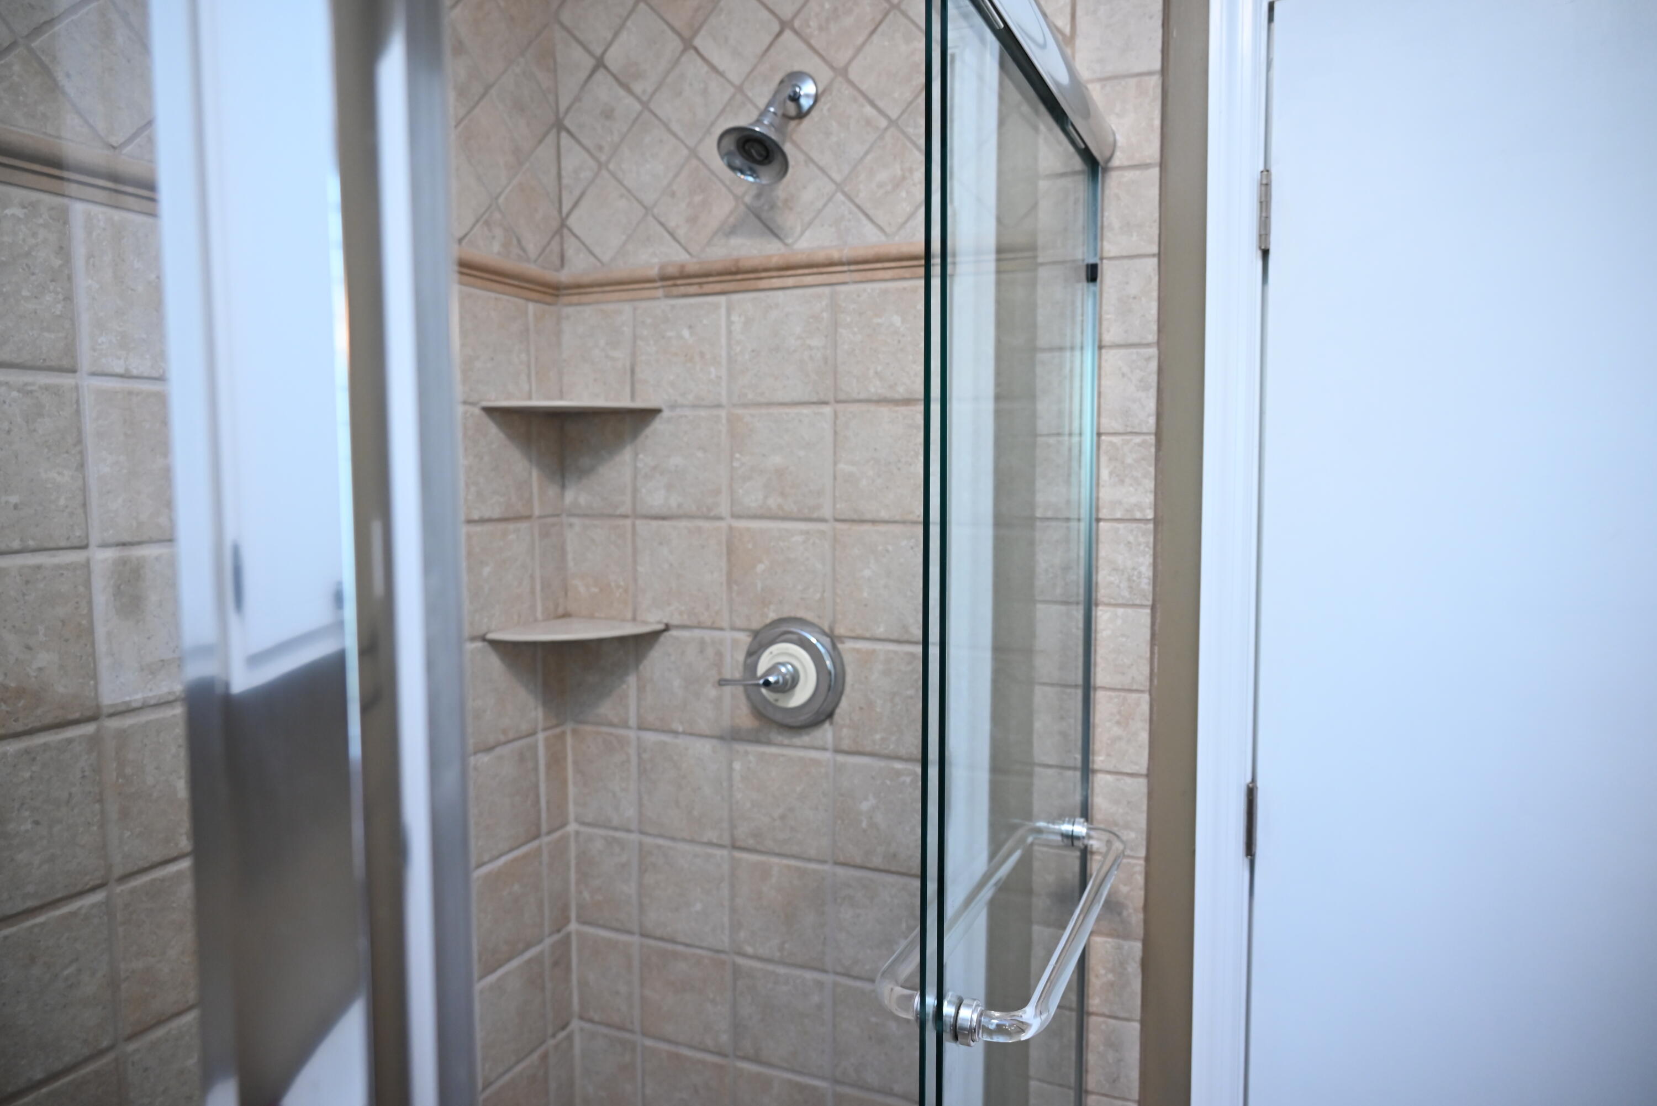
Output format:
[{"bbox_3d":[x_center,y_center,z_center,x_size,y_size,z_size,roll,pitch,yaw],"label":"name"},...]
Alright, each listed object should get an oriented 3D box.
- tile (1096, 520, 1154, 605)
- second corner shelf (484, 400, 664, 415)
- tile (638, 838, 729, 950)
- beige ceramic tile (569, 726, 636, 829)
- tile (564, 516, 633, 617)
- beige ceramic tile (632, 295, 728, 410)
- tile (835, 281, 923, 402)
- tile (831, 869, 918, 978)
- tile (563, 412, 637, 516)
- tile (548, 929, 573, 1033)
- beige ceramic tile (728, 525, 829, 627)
[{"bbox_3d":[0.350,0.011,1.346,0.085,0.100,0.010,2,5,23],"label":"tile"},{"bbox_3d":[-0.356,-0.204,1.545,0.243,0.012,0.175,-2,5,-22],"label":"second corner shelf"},{"bbox_3d":[-0.209,0.495,1.610,0.149,0.149,0.010,2,5,23],"label":"tile"},{"bbox_3d":[-0.341,0.342,1.681,0.112,0.153,0.010,2,5,23],"label":"beige ceramic tile"},{"bbox_3d":[-0.334,0.025,1.626,0.110,0.149,0.010,2,5,23],"label":"tile"},{"bbox_3d":[-0.213,-0.286,1.572,0.153,0.152,0.010,2,5,23],"label":"beige ceramic tile"},{"bbox_3d":[0.075,-0.273,1.441,0.143,0.146,0.010,2,5,23],"label":"tile"},{"bbox_3d":[0.078,0.516,1.518,0.153,0.153,0.010,2,5,23],"label":"tile"},{"bbox_3d":[-0.340,-0.134,1.640,0.112,0.153,0.010,2,5,23],"label":"tile"},{"bbox_3d":[-0.414,0.659,1.699,0.010,0.153,0.063,2,5,23],"label":"tile"},{"bbox_3d":[-0.066,0.034,1.525,0.150,0.150,0.010,2,5,23],"label":"beige ceramic tile"}]

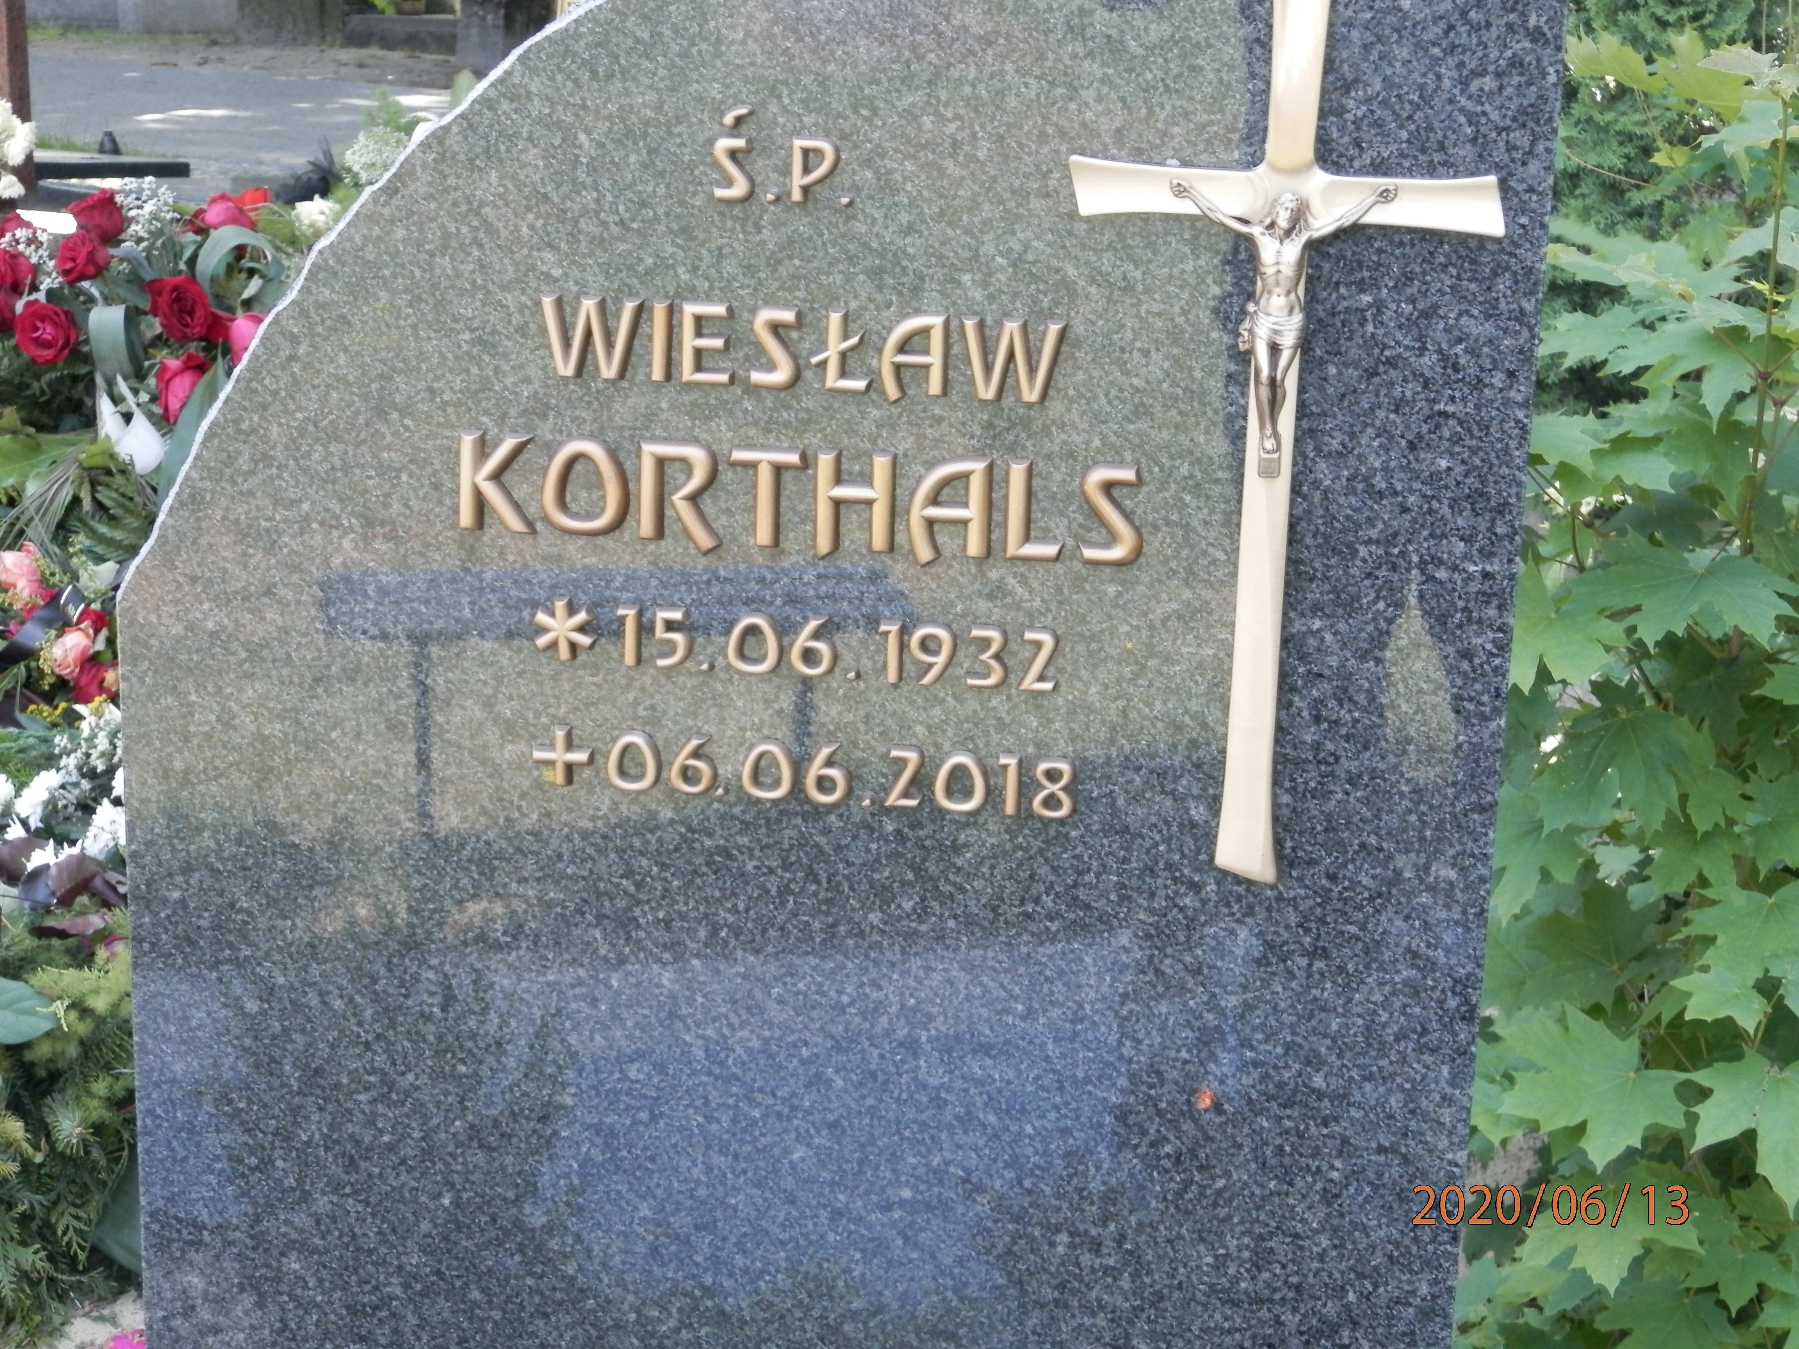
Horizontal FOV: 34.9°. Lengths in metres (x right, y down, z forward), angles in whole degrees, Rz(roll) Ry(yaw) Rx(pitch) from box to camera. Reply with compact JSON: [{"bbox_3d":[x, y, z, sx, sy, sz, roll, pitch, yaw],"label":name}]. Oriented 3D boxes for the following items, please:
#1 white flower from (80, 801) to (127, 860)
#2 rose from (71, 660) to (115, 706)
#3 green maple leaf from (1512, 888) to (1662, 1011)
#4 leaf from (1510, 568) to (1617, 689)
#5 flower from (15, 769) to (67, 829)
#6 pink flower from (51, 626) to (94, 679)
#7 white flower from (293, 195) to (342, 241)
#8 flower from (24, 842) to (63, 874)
[{"bbox_3d":[-0.761,0.149,2.750,0.055,0.056,0.048,-2,17,-11],"label":"white flower"},{"bbox_3d":[-0.802,0.008,2.850,0.046,0.046,0.043,-2,17,-11],"label":"rose"},{"bbox_3d":[0.445,0.178,1.850,0.097,0.080,0.040,5,17,9],"label":"green maple leaf"},{"bbox_3d":[0.395,-0.028,1.720,0.087,0.076,0.040,5,17,9],"label":"leaf"},{"bbox_3d":[-0.832,0.120,2.770,0.051,0.058,0.048,0,17,-6],"label":"flower"},{"bbox_3d":[-0.825,-0.022,2.850,0.043,0.053,0.045,2,17,0],"label":"pink flower"},{"bbox_3d":[-0.661,-0.519,3.250,0.056,0.054,0.052,0,17,-6],"label":"white flower"},{"bbox_3d":[-0.816,0.178,2.730,0.044,0.040,0.043,0,17,-6],"label":"flower"}]

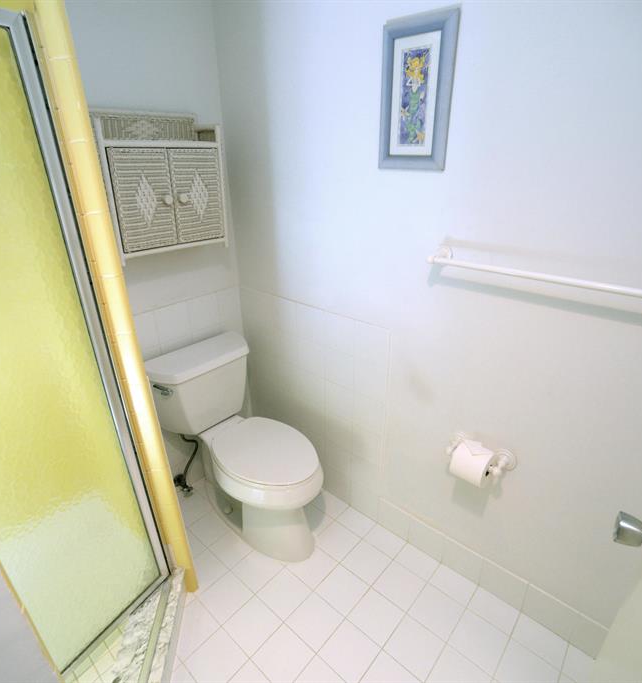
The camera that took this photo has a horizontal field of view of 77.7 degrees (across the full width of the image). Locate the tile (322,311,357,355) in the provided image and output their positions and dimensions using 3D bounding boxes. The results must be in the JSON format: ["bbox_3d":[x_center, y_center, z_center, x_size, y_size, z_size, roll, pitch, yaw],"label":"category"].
[{"bbox_3d":[0.074,-0.027,1.610,0.152,0.151,0.010,18,29,38],"label":"tile"}]

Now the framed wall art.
[{"bbox_3d":[0.273,-0.692,1.134,0.221,0.372,0.022,18,29,38],"label":"framed wall art"}]

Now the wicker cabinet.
[{"bbox_3d":[-0.594,-0.578,1.472,0.180,0.508,0.451,18,29,38],"label":"wicker cabinet"}]

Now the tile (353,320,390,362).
[{"bbox_3d":[0.189,0.004,1.525,0.152,0.153,0.010,17,28,39],"label":"tile"}]

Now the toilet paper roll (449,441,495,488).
[{"bbox_3d":[0.487,0.392,1.274,0.103,0.113,0.113,17,28,39],"label":"toilet paper roll"}]

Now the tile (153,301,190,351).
[{"bbox_3d":[-0.637,-0.081,1.759,0.010,0.154,0.157,18,29,38],"label":"tile"}]

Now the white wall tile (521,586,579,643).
[{"bbox_3d":[0.774,0.908,1.335,0.152,0.141,0.010,17,28,39],"label":"white wall tile"}]

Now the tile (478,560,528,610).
[{"bbox_3d":[0.659,0.872,1.430,0.152,0.141,0.010,17,28,39],"label":"tile"}]

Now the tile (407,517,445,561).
[{"bbox_3d":[0.430,0.800,1.621,0.152,0.142,0.010,17,28,39],"label":"tile"}]

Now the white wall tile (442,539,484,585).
[{"bbox_3d":[0.539,0.848,1.539,0.152,0.146,0.010,18,29,38],"label":"white wall tile"}]

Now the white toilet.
[{"bbox_3d":[-0.308,0.459,1.712,0.769,0.735,0.502,17,28,39],"label":"white toilet"}]

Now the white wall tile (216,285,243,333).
[{"bbox_3d":[-0.442,-0.174,1.963,0.010,0.154,0.113,18,29,38],"label":"white wall tile"}]

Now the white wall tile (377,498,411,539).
[{"bbox_3d":[0.311,0.773,1.724,0.143,0.146,0.010,18,29,38],"label":"white wall tile"}]

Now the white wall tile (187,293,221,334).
[{"bbox_3d":[-0.532,-0.131,1.869,0.010,0.154,0.156,18,29,38],"label":"white wall tile"}]

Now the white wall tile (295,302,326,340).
[{"bbox_3d":[-0.040,-0.071,1.714,0.152,0.154,0.010,17,28,39],"label":"white wall tile"}]

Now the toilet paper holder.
[{"bbox_3d":[0.516,0.381,1.308,0.217,0.083,0.088,18,29,38],"label":"toilet paper holder"}]

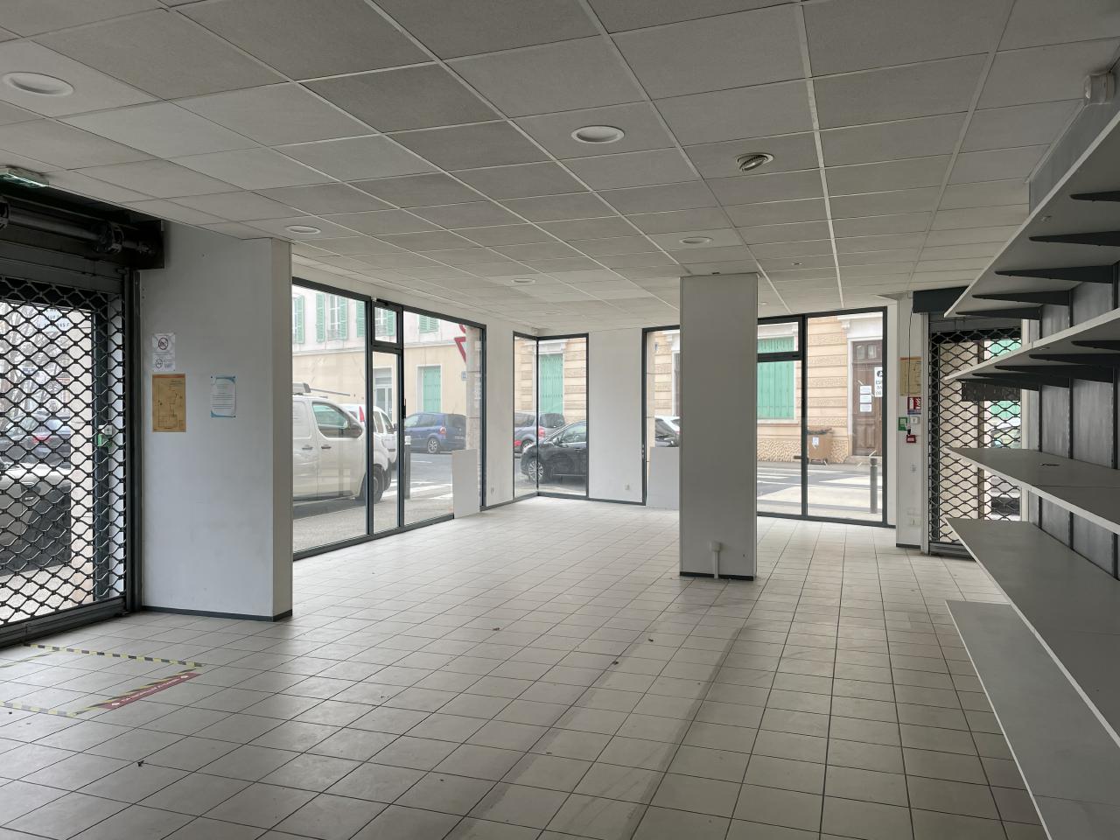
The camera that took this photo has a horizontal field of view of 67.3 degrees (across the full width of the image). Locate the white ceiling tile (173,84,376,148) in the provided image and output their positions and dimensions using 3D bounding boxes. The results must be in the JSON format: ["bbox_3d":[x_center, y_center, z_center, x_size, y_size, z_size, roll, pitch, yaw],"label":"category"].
[{"bbox_3d":[-1.164,-1.254,3.498,0.595,0.020,0.595,0,0,20],"label":"white ceiling tile"}]

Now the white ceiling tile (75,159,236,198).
[{"bbox_3d":[-2.092,-1.269,4.447,0.595,0.030,0.595,0,0,19],"label":"white ceiling tile"}]

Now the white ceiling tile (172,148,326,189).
[{"bbox_3d":[-1.528,-1.257,4.265,0.595,0.020,0.595,0,0,20],"label":"white ceiling tile"}]

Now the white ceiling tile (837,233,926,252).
[{"bbox_3d":[2.302,-1.281,6.077,0.595,0.030,0.595,0,0,19],"label":"white ceiling tile"}]

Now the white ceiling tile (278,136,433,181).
[{"bbox_3d":[-0.963,-1.258,4.064,0.595,0.020,0.595,0,0,20],"label":"white ceiling tile"}]

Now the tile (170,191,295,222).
[{"bbox_3d":[-1.892,-1.271,5.013,0.595,0.030,0.595,0,0,19],"label":"tile"}]

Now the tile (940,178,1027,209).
[{"bbox_3d":[2.465,-1.290,4.751,0.600,0.025,0.600,0,0,19],"label":"tile"}]

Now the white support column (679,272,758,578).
[{"bbox_3d":[1.433,0.057,7.561,0.652,2.687,0.280,0,0,19],"label":"white support column"}]

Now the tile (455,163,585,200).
[{"bbox_3d":[-0.197,-1.262,4.428,0.595,0.020,0.595,0,0,20],"label":"tile"}]

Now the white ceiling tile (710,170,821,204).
[{"bbox_3d":[1.134,-1.270,4.586,0.600,0.025,0.600,0,0,19],"label":"white ceiling tile"}]

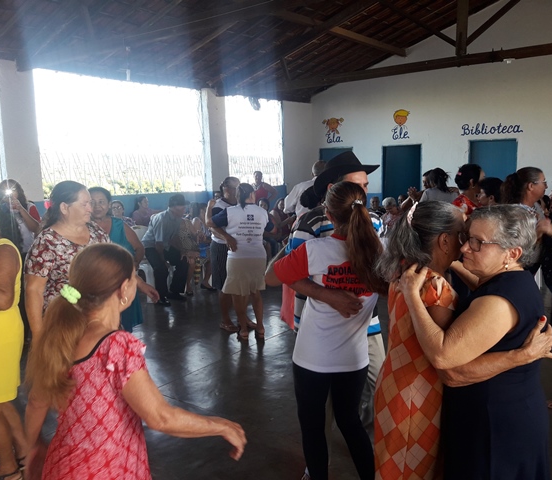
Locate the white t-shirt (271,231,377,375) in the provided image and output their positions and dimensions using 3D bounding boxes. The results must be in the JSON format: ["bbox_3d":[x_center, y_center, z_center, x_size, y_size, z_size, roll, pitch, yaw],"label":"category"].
[{"bbox_3d":[0.240,0.290,2.420,0.470,0.640,0.320,-1,8,1],"label":"white t-shirt"}]

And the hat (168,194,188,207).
[{"bbox_3d":[-1.200,-0.485,6.400,0.250,0.140,0.200,2,9,21],"label":"hat"}]

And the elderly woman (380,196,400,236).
[{"bbox_3d":[1.790,-0.090,8.250,0.520,1.160,0.720,3,10,29],"label":"elderly woman"}]

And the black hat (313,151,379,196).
[{"bbox_3d":[0.365,-0.350,2.720,0.350,0.160,0.300,-11,9,29],"label":"black hat"}]

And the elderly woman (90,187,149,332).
[{"bbox_3d":[-1.370,0.345,4.280,0.540,1.560,0.360,-2,8,-5],"label":"elderly woman"}]

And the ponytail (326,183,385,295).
[{"bbox_3d":[0.345,-0.010,2.310,0.270,0.480,0.250,-4,9,-14],"label":"ponytail"}]

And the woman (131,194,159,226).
[{"bbox_3d":[-1.850,0.000,7.650,0.720,1.240,0.500,4,10,30],"label":"woman"}]

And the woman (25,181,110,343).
[{"bbox_3d":[-1.130,0.480,2.900,0.500,1.610,0.360,-8,11,-38],"label":"woman"}]

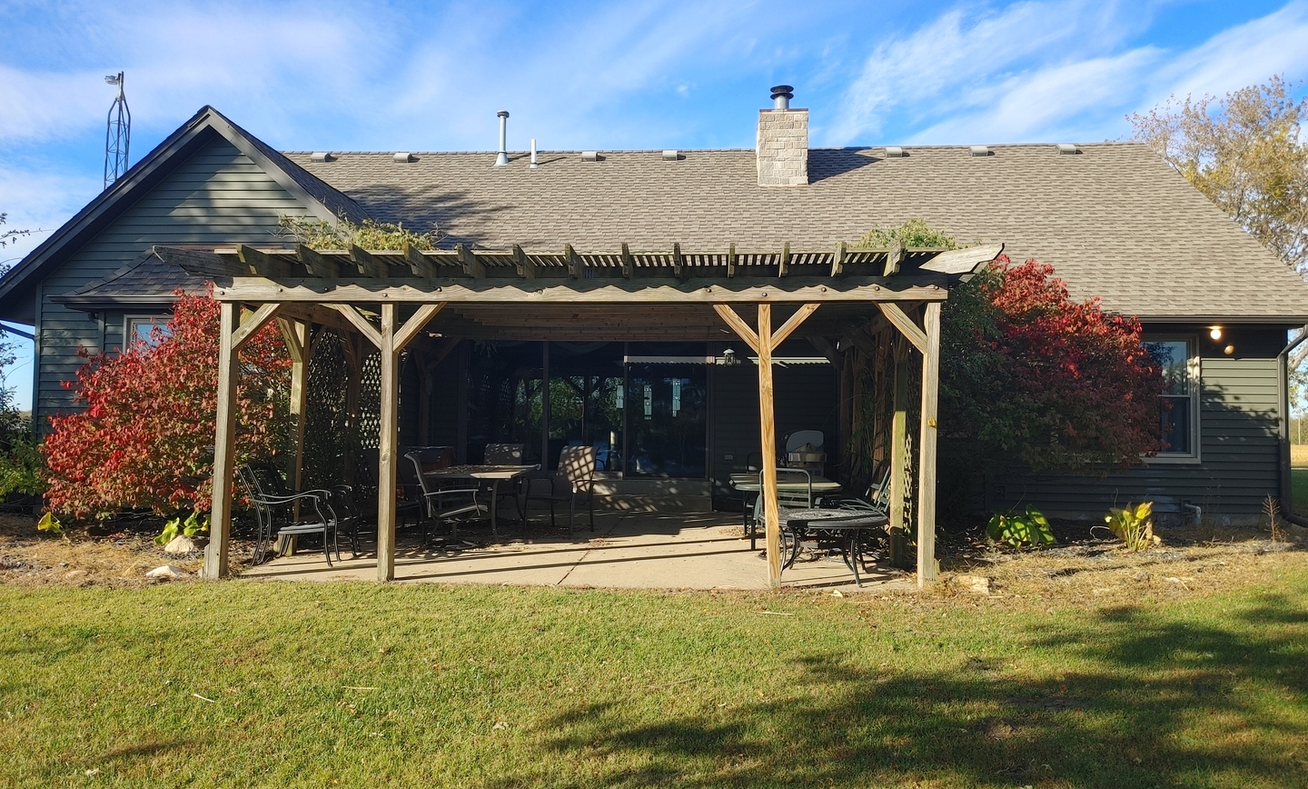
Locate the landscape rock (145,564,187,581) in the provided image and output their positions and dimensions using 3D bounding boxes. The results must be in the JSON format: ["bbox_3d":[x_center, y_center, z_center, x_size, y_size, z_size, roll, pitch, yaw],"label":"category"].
[{"bbox_3d":[-4.171,1.525,8.410,0.320,0.120,0.240,1,-2,-26],"label":"landscape rock"}]

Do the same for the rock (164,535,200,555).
[{"bbox_3d":[-4.809,1.527,10.000,0.320,0.185,0.250,1,-2,-26],"label":"rock"}]

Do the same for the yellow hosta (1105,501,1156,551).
[{"bbox_3d":[5.231,1.440,10.800,0.510,0.530,0.470,-1,-2,26],"label":"yellow hosta"}]

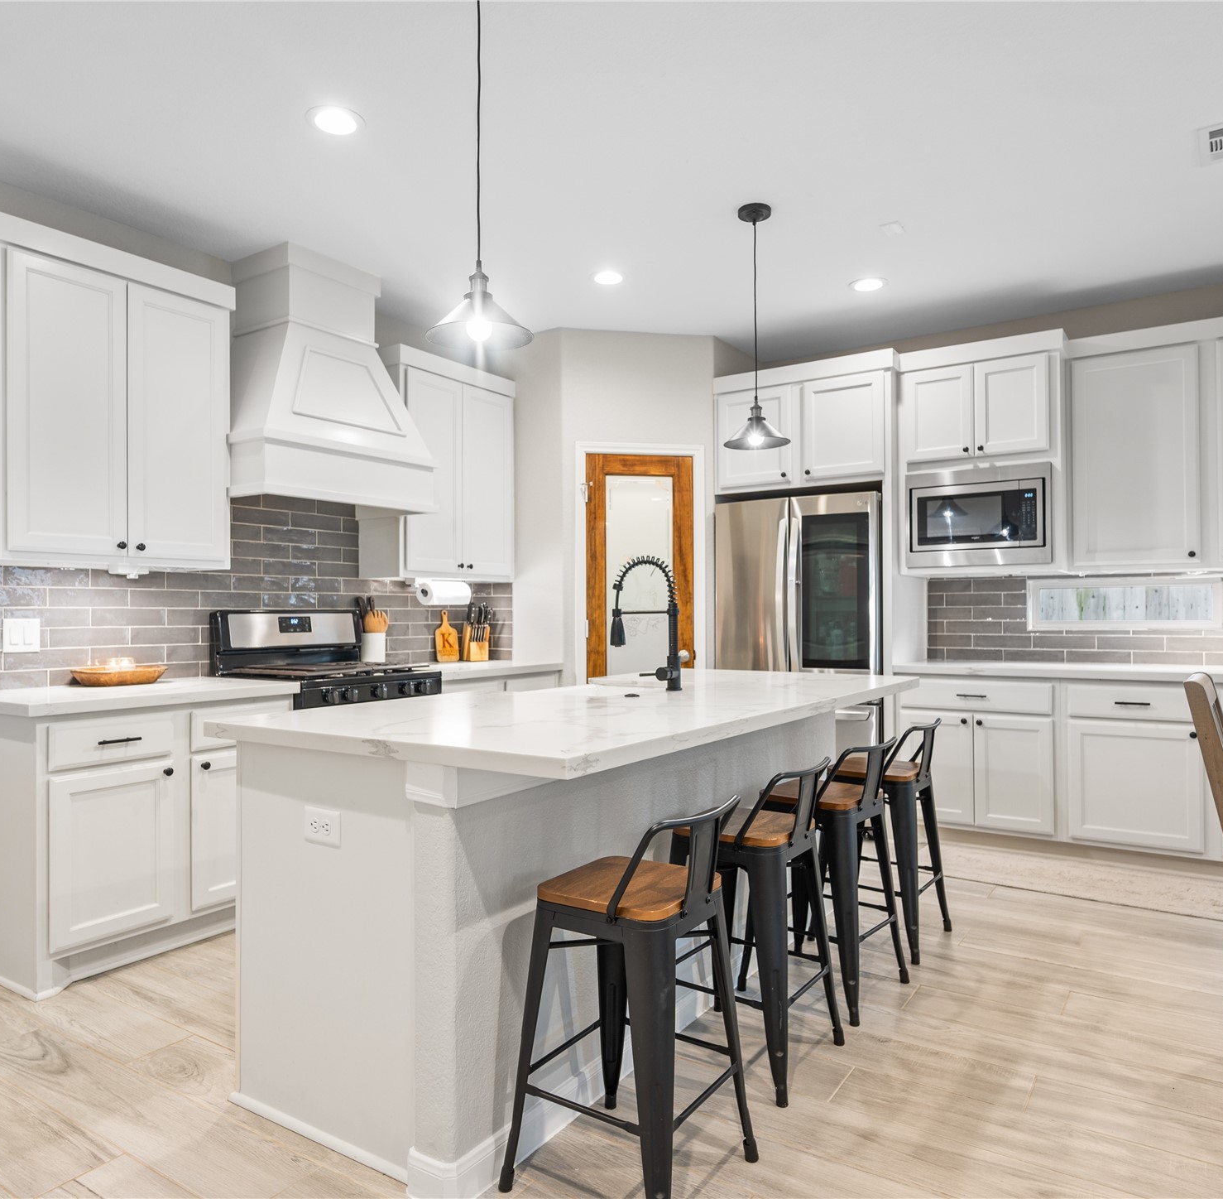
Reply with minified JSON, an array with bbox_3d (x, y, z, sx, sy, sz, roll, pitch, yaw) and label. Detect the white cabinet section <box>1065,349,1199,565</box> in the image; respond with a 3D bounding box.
[{"bbox_3d":[2.557,-0.668,4.380,0.524,1.018,0.330,-1,-1,32],"label":"white cabinet section"}]

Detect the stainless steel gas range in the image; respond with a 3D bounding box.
[{"bbox_3d":[-1.256,0.650,4.040,0.693,1.178,0.762,-1,-1,34],"label":"stainless steel gas range"}]

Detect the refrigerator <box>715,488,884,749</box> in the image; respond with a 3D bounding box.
[{"bbox_3d":[1.146,0.347,4.987,0.904,1.754,0.751,-1,-1,34],"label":"refrigerator"}]

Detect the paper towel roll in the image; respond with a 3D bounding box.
[{"bbox_3d":[-0.908,-0.024,4.898,0.121,0.121,0.282,-1,-1,34],"label":"paper towel roll"}]

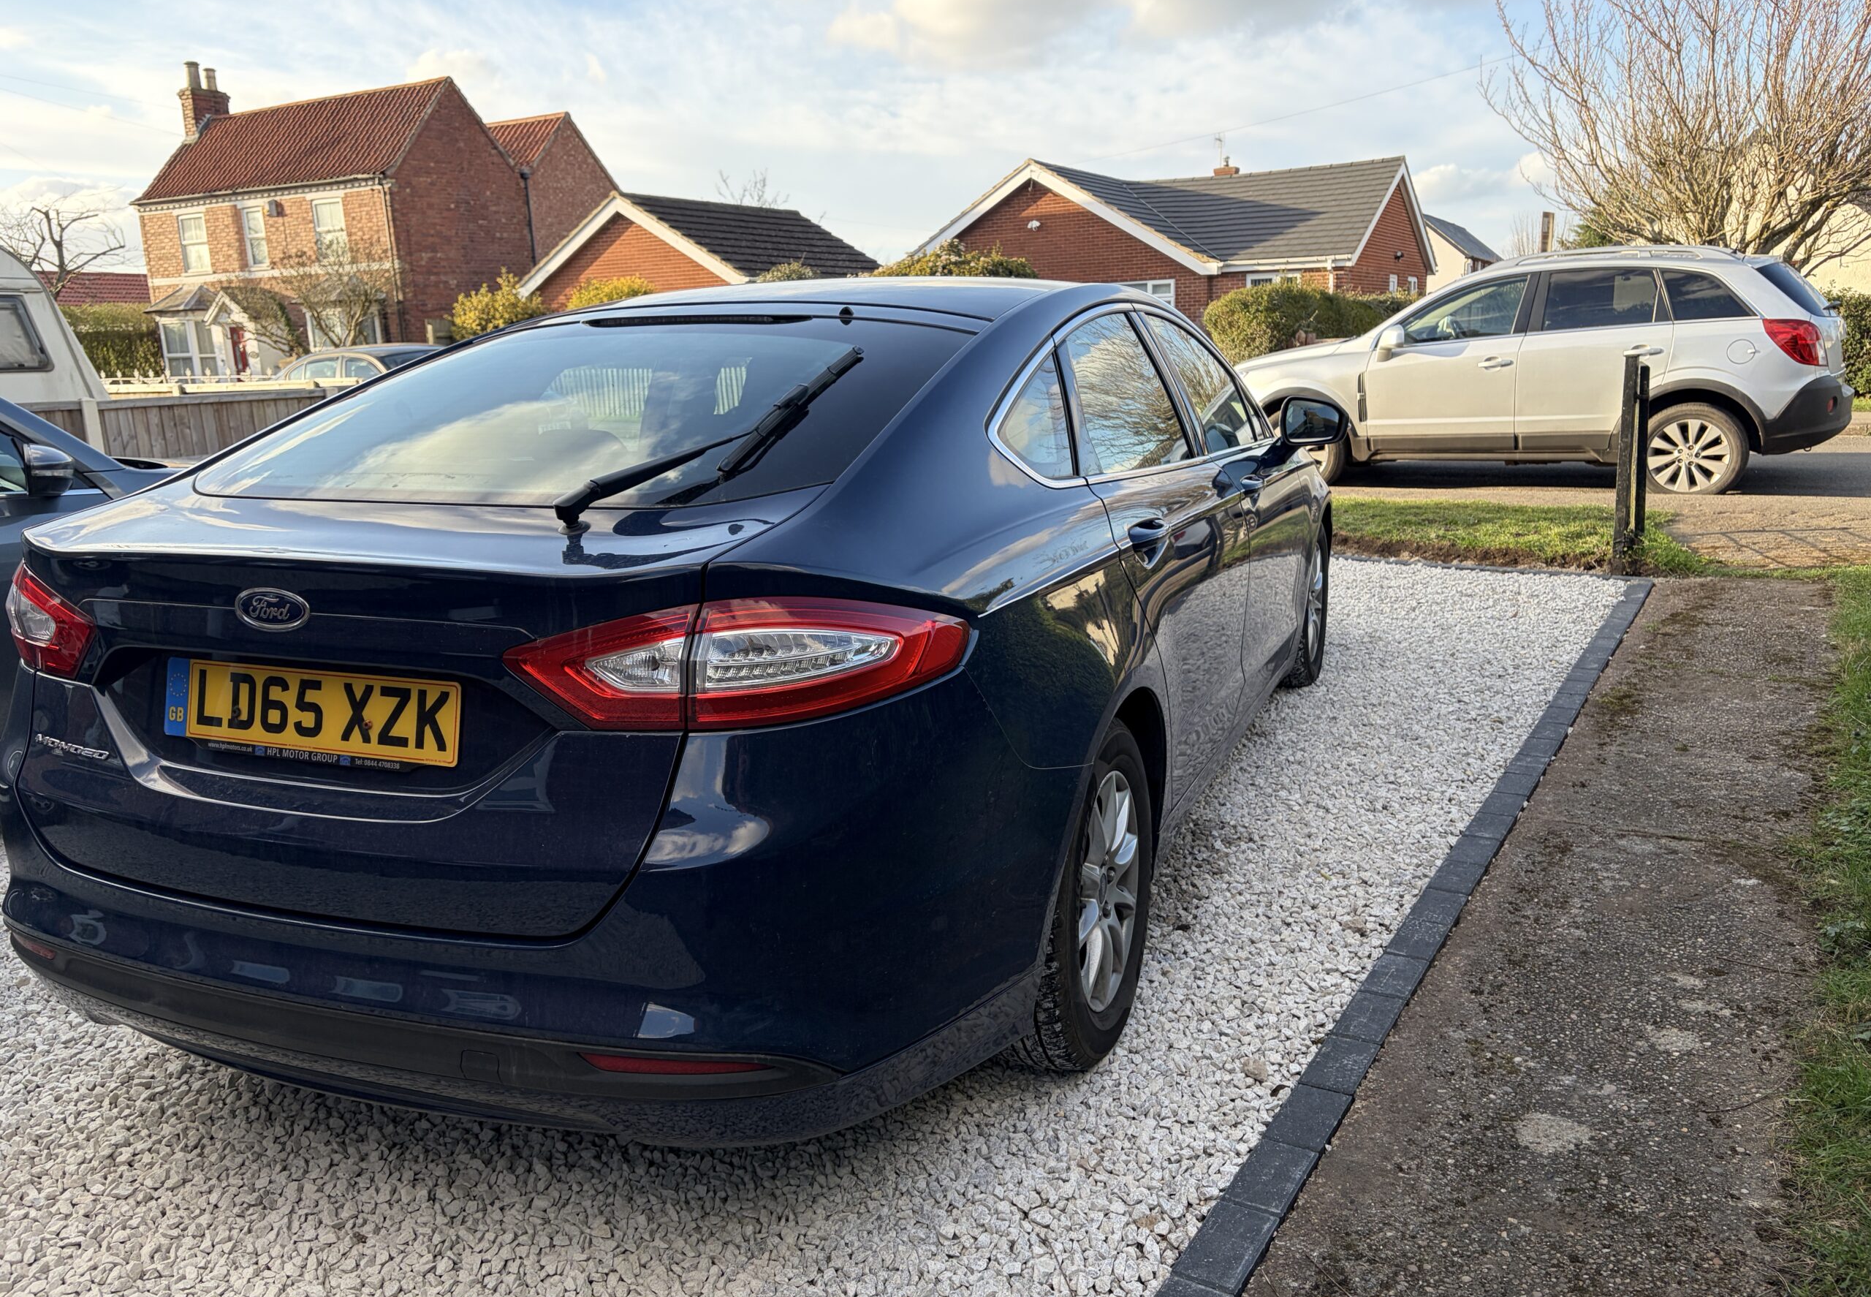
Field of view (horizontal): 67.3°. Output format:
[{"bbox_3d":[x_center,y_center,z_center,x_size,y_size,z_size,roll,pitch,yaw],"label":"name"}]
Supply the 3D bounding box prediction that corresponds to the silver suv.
[{"bbox_3d":[4.453,-2.139,10.934,4.600,1.750,1.870,6,15,30],"label":"silver suv"}]

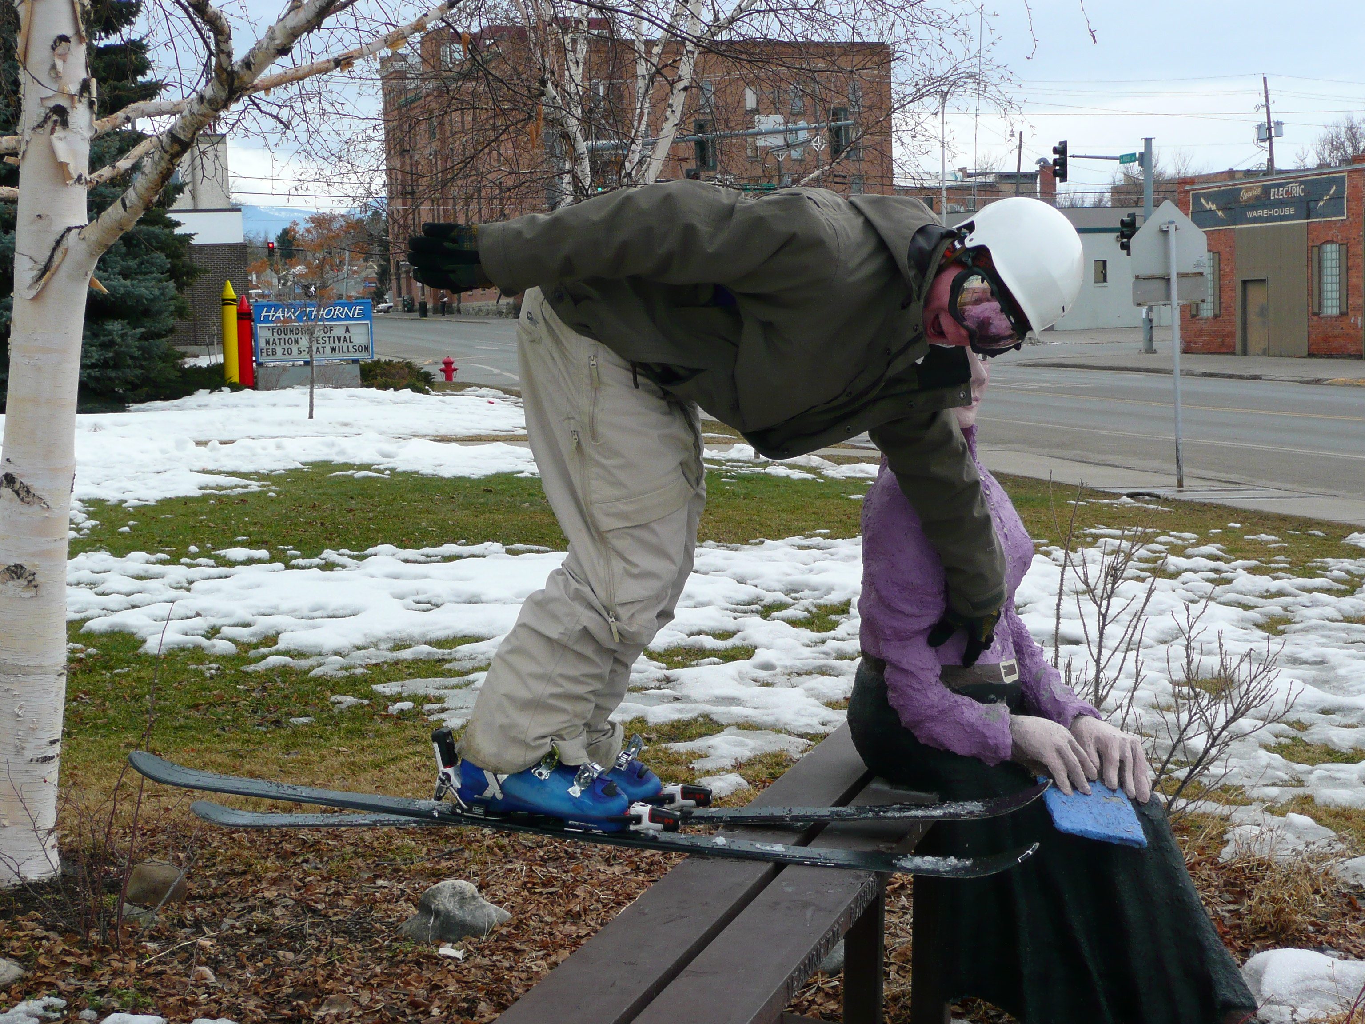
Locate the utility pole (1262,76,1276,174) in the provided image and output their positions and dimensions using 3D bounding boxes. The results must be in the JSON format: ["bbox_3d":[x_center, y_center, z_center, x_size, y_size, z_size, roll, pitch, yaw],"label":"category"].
[{"bbox_3d":[35.200,-18.975,128.806,0.330,13.786,0.330,-9,7,-18],"label":"utility pole"}]

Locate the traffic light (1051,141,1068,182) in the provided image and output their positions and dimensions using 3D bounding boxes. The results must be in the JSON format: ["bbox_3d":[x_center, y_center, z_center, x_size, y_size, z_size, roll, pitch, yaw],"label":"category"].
[{"bbox_3d":[11.756,-10.893,67.500,0.420,1.290,0.460,-3,5,-19],"label":"traffic light"}]

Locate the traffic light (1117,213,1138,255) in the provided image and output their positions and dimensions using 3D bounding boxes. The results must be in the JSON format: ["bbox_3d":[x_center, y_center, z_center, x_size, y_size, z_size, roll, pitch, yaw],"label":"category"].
[{"bbox_3d":[13.423,-8.352,65.200,0.420,1.280,0.460,-3,5,-19],"label":"traffic light"}]

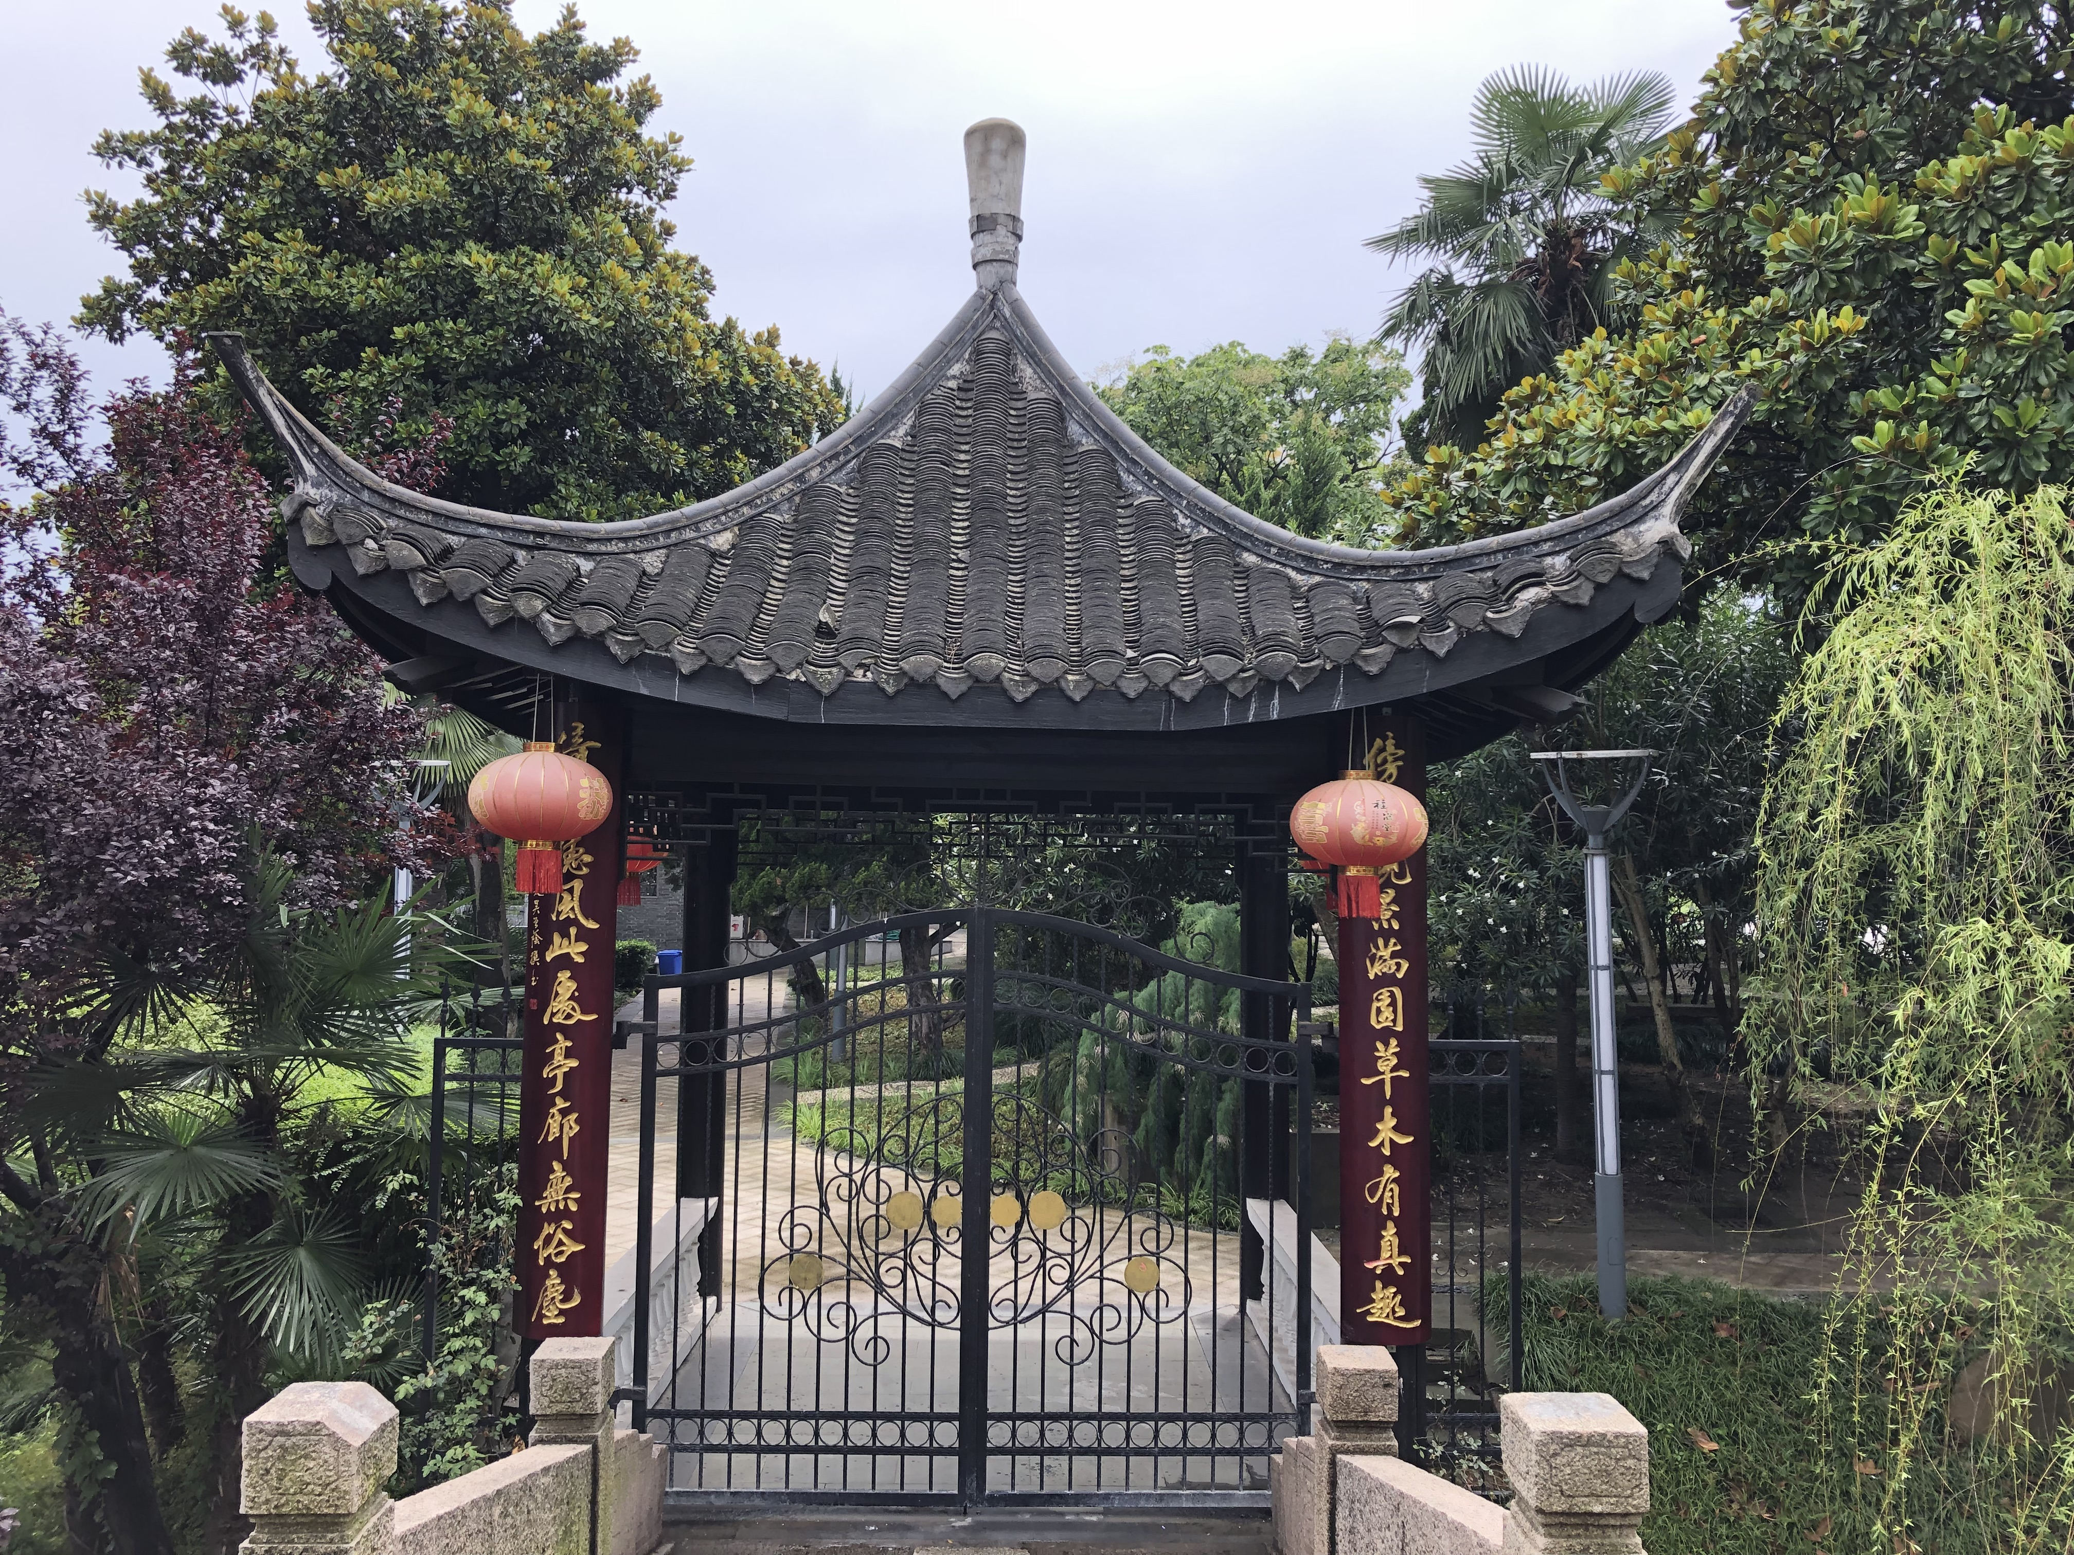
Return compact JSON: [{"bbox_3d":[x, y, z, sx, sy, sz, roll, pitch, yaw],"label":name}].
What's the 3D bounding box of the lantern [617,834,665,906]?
[{"bbox_3d":[-2.112,0.450,8.705,0.410,0.436,0.410,1,-4,-1],"label":"lantern"}]

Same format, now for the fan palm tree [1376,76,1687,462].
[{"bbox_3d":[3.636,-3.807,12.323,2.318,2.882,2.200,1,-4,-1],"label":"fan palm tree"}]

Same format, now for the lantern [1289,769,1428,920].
[{"bbox_3d":[0.958,0.199,4.984,0.410,0.443,0.410,1,-4,-1],"label":"lantern"}]

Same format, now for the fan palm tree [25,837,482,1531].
[{"bbox_3d":[-2.657,1.430,5.679,1.574,2.369,1.550,1,-4,-1],"label":"fan palm tree"}]

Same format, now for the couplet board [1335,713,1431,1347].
[{"bbox_3d":[1.094,0.784,5.280,0.284,1.959,0.110,1,-4,-1],"label":"couplet board"}]

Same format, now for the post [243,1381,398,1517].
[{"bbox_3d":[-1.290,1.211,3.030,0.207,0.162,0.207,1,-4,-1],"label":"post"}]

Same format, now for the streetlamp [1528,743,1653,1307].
[{"bbox_3d":[2.957,1.329,8.784,0.646,2.947,0.646,1,-4,-1],"label":"streetlamp"}]

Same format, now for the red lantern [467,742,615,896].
[{"bbox_3d":[-1.429,0.119,4.829,0.419,0.436,0.419,1,-4,-1],"label":"red lantern"}]

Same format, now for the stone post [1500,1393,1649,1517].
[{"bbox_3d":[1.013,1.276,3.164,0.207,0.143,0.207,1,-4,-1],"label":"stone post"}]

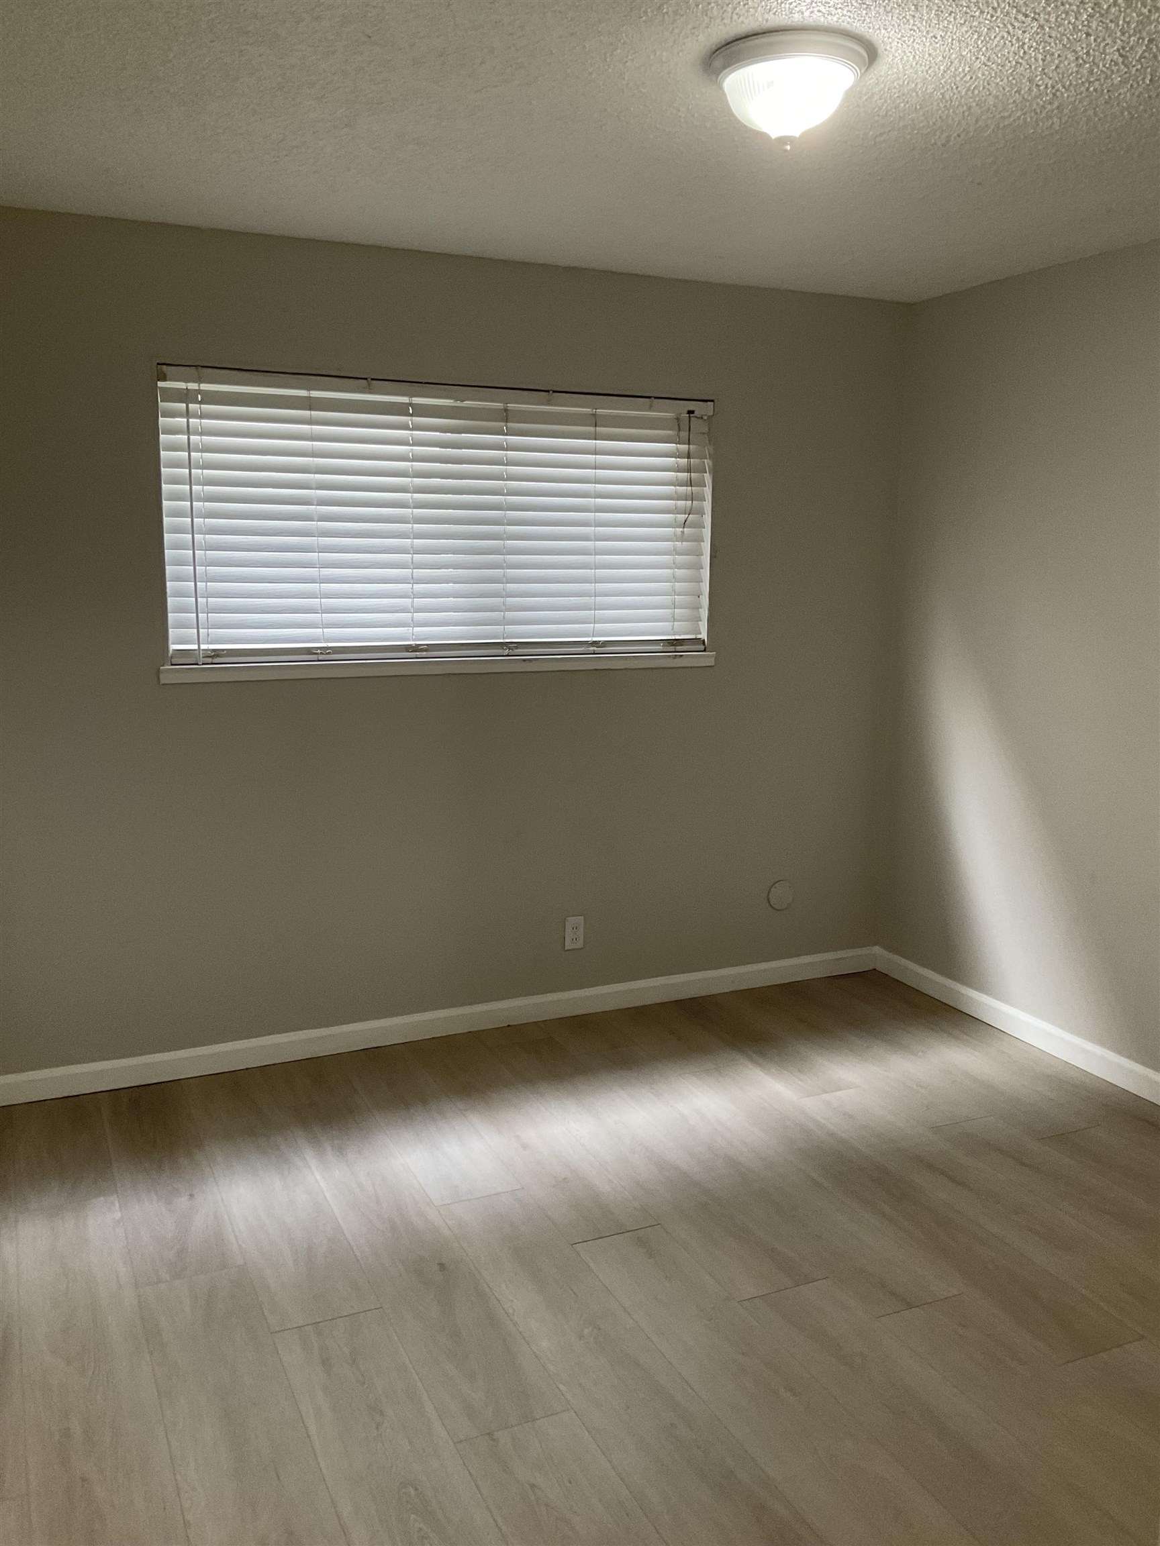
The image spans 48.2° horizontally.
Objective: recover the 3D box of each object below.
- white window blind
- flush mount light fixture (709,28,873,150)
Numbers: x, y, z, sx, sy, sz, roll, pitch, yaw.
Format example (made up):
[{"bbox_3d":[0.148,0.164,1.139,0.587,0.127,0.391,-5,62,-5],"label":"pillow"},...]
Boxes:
[{"bbox_3d":[-0.368,-0.754,3.977,1.755,0.845,0.100,-4,11,-25],"label":"white window blind"},{"bbox_3d":[0.359,-1.161,2.251,0.275,0.152,0.275,1,10,0],"label":"flush mount light fixture"}]

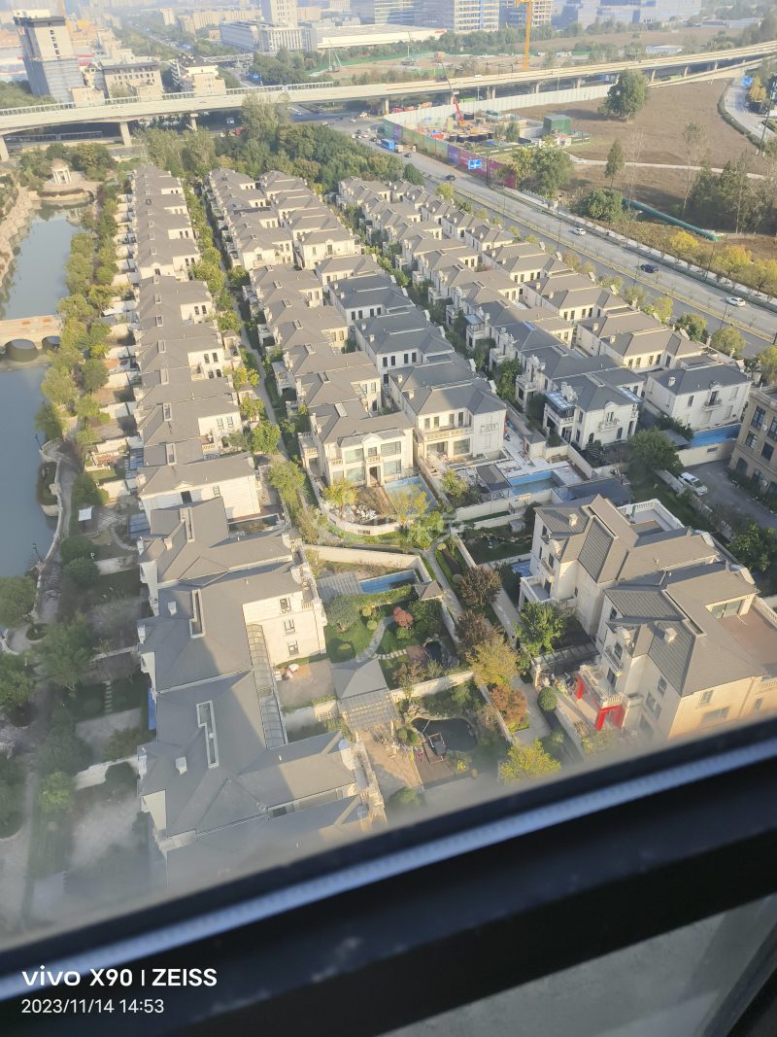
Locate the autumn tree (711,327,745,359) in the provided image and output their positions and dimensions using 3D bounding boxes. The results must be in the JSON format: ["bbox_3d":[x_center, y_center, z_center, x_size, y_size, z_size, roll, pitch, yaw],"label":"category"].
[{"bbox_3d":[72.190,-36.940,146.670,6.500,7.380,6.500,-12,39,-11],"label":"autumn tree"}]

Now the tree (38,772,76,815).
[{"bbox_3d":[-31.053,25.962,64.700,3.420,4.460,3.420,-12,38,-12],"label":"tree"}]

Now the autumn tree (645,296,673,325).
[{"bbox_3d":[63.900,-48.760,162.750,5.760,6.890,5.760,-12,39,-11],"label":"autumn tree"}]

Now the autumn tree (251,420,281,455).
[{"bbox_3d":[-21.850,-14.360,122.740,4.800,6.400,4.800,-12,39,-11],"label":"autumn tree"}]

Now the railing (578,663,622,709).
[{"bbox_3d":[23.510,18.320,76.170,2.460,1.180,5.220,-12,39,-11],"label":"railing"}]

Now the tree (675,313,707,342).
[{"bbox_3d":[61.118,-37.593,139.394,6.190,7.390,6.190,-12,38,-12],"label":"tree"}]

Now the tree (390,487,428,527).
[{"bbox_3d":[2.925,-1.150,96.330,5.220,6.390,5.220,-2,37,1],"label":"tree"}]

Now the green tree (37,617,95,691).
[{"bbox_3d":[-38.770,17.460,82.290,6.300,10.500,6.300,-12,39,-11],"label":"green tree"}]

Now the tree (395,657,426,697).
[{"bbox_3d":[2.349,17.172,73.908,3.580,4.670,3.580,-2,37,1],"label":"tree"}]

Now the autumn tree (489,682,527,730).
[{"bbox_3d":[12.196,19.202,70.194,3.910,5.230,3.910,-2,37,1],"label":"autumn tree"}]

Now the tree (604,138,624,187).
[{"bbox_3d":[85.830,-135.400,262.620,6.300,16.700,6.300,-12,39,-11],"label":"tree"}]

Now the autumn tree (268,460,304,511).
[{"bbox_3d":[-16.240,-5.230,111.110,5.800,8.800,5.800,-12,39,-11],"label":"autumn tree"}]

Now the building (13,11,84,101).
[{"bbox_3d":[-265.820,-362.100,543.360,27.500,56.750,37.000,-31,46,-31],"label":"building"}]

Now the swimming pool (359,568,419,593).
[{"bbox_3d":[0.154,8.812,89.845,7.500,1.300,2.600,-12,38,-12],"label":"swimming pool"}]

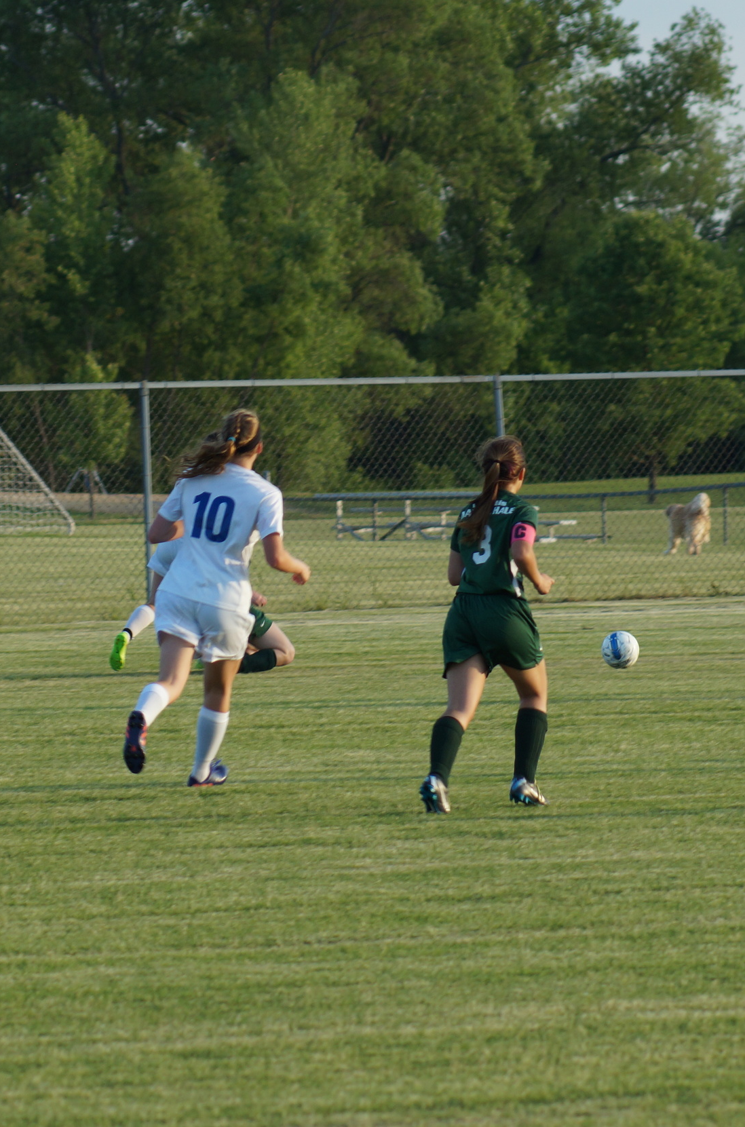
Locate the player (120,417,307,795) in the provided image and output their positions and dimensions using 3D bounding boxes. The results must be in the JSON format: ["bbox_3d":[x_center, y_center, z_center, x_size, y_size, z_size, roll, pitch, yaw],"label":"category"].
[{"bbox_3d":[-0.684,0.146,42.700,0.600,1.620,0.820,-1,1,25],"label":"player"}]

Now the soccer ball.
[{"bbox_3d":[1.464,0.509,58.400,0.220,0.220,0.220,-1,1,0],"label":"soccer ball"}]

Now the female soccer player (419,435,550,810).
[{"bbox_3d":[0.465,0.250,40.100,0.520,1.540,0.680,-1,1,27],"label":"female soccer player"}]

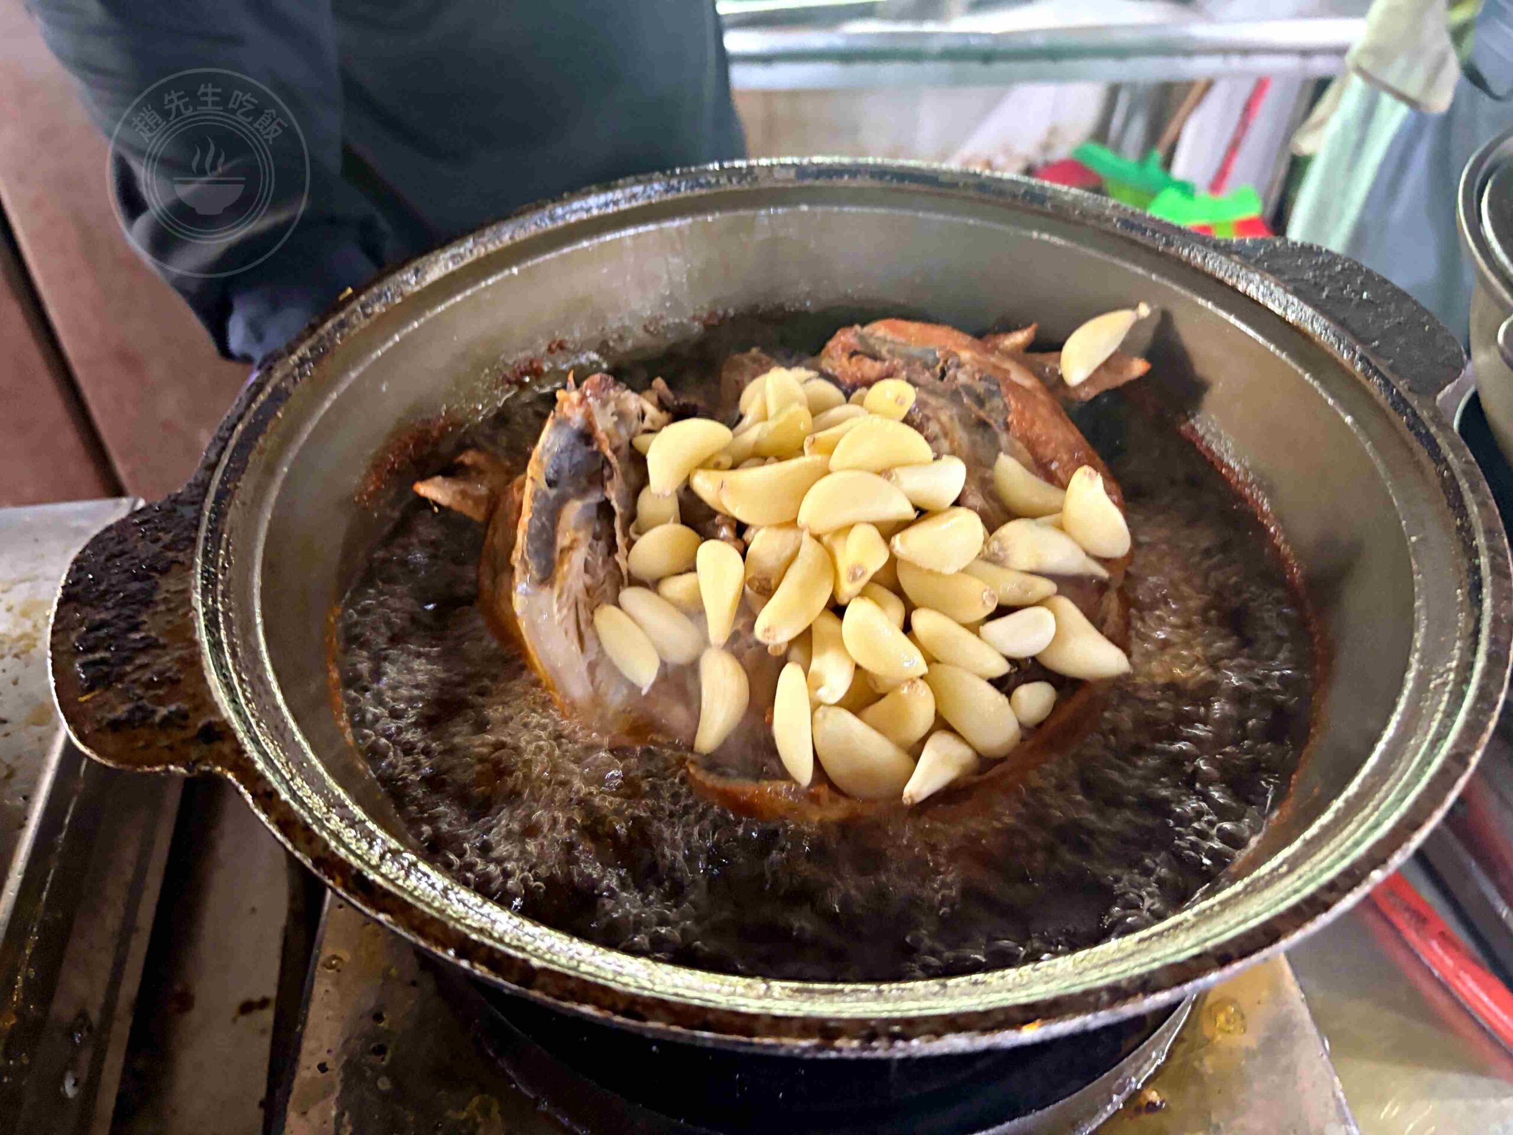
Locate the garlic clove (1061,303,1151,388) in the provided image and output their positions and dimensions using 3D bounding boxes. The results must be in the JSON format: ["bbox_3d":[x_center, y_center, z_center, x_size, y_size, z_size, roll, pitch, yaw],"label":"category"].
[{"bbox_3d":[0.121,-0.077,0.393,0.040,0.015,0.015,-44,55,-7],"label":"garlic clove"}]

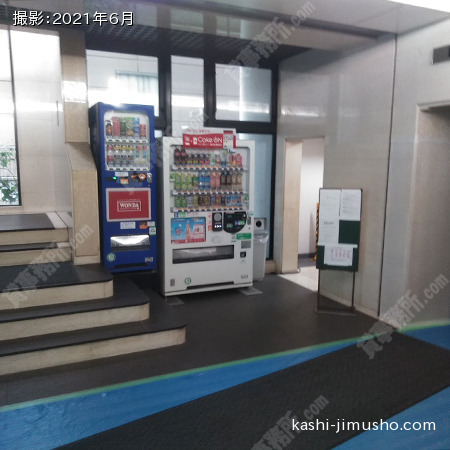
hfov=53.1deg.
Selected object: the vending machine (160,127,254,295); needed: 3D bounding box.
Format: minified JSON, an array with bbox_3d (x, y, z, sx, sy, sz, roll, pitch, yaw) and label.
[{"bbox_3d":[-0.287,-0.134,5.591,1.126,1.865,0.690,-3,9,-21],"label":"vending machine"}]

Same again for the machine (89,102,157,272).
[{"bbox_3d":[-1.155,-0.395,5.135,0.584,1.835,0.630,-3,9,-24],"label":"machine"}]

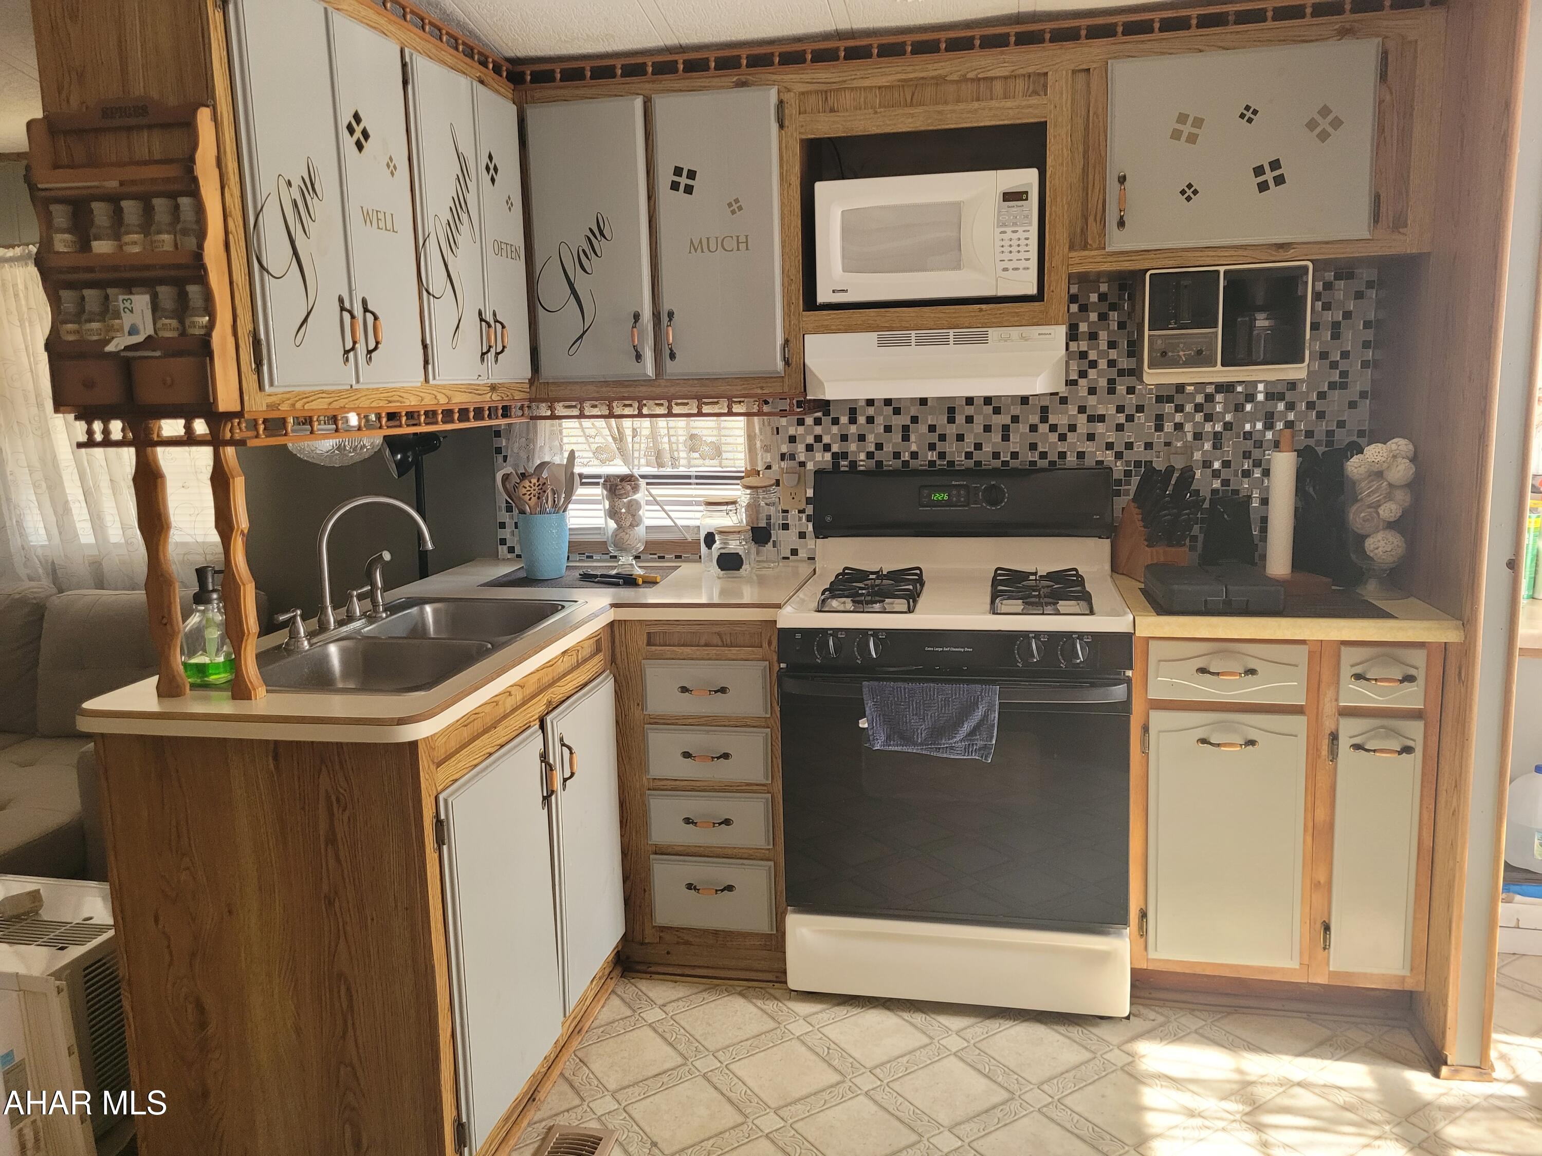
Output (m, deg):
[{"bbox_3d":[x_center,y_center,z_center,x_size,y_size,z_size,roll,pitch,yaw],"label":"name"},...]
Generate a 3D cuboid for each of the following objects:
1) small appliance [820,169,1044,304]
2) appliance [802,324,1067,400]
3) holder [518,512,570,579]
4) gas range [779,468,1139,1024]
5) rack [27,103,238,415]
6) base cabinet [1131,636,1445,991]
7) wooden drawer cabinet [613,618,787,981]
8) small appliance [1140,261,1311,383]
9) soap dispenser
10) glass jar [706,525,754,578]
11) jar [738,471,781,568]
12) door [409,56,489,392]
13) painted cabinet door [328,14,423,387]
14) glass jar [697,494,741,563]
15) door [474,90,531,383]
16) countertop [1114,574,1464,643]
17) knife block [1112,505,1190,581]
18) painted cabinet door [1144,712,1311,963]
[{"bbox_3d":[0.398,-0.829,2.894,0.515,0.285,0.380,0,10,11],"label":"small appliance"},{"bbox_3d":[0.404,-0.523,2.828,0.609,0.154,0.445,0,10,12],"label":"appliance"},{"bbox_3d":[-0.604,-0.086,3.087,0.128,0.168,0.128,0,10,12],"label":"holder"},{"bbox_3d":[0.462,0.347,2.841,0.764,1.188,0.670,0,10,12],"label":"gas range"},{"bbox_3d":[-0.995,-0.486,1.792,0.286,0.474,0.077,0,10,12],"label":"rack"},{"bbox_3d":[1.141,0.475,2.757,0.615,0.805,0.600,1,10,11],"label":"base cabinet"},{"bbox_3d":[-0.106,0.485,3.005,0.402,0.895,0.575,0,10,12],"label":"wooden drawer cabinet"},{"bbox_3d":[1.018,-0.577,2.638,0.344,0.247,0.230,0,10,12],"label":"small appliance"},{"bbox_3d":[-0.993,0.082,2.059,0.084,0.200,0.078,0,10,12],"label":"soap dispenser"},{"bbox_3d":[-0.100,-0.071,3.075,0.104,0.126,0.103,1,10,13],"label":"glass jar"},{"bbox_3d":[-0.031,-0.149,3.156,0.095,0.235,0.095,0,10,12],"label":"jar"},{"bbox_3d":[-0.697,-0.756,2.500,0.025,0.661,0.285,0,10,12],"label":"door"},{"bbox_3d":[-0.750,-0.703,2.197,0.020,0.660,0.248,0,10,11],"label":"painted cabinet door"},{"bbox_3d":[-0.142,-0.119,3.178,0.103,0.188,0.103,1,10,13],"label":"glass jar"},{"bbox_3d":[-0.642,-0.806,2.747,0.020,0.660,0.242,0,10,11],"label":"door"},{"bbox_3d":[1.139,0.042,2.720,0.627,0.042,0.730,0,10,11],"label":"countertop"},{"bbox_3d":[0.939,-0.102,2.882,0.110,0.197,0.205,-3,10,-7],"label":"knife block"},{"bbox_3d":[0.967,0.557,2.468,0.312,0.557,0.020,0,10,11],"label":"painted cabinet door"}]

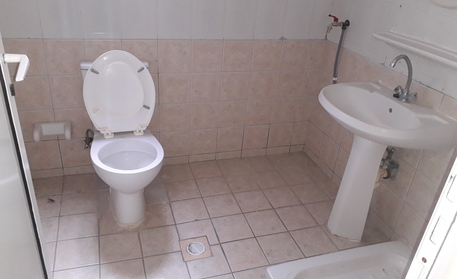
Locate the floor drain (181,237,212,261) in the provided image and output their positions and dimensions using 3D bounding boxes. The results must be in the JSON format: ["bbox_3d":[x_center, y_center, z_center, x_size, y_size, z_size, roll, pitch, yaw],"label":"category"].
[{"bbox_3d":[-0.164,0.563,1.830,0.146,0.012,0.146,-5,30,-18],"label":"floor drain"}]

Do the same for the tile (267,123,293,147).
[{"bbox_3d":[0.391,-0.032,2.668,0.200,0.200,0.010,-5,30,-18],"label":"tile"}]

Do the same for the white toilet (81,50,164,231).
[{"bbox_3d":[-0.562,-0.020,1.919,0.370,0.854,0.640,-5,30,-18],"label":"white toilet"}]

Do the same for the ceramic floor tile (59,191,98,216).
[{"bbox_3d":[-0.856,0.375,2.070,0.199,0.012,0.198,-5,30,-18],"label":"ceramic floor tile"}]

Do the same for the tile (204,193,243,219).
[{"bbox_3d":[-0.036,0.402,2.139,0.198,0.010,0.198,-5,30,-18],"label":"tile"}]

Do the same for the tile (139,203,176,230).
[{"bbox_3d":[-0.419,0.438,2.040,0.200,0.009,0.198,-5,30,-18],"label":"tile"}]

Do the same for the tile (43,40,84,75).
[{"bbox_3d":[-0.895,-0.451,1.958,0.199,0.200,0.012,-5,30,-18],"label":"tile"}]

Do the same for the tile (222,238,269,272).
[{"bbox_3d":[0.085,0.587,1.814,0.198,0.010,0.198,-5,30,-18],"label":"tile"}]

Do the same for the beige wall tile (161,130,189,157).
[{"bbox_3d":[-0.368,0.033,2.419,0.198,0.198,0.010,-5,30,-18],"label":"beige wall tile"}]

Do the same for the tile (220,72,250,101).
[{"bbox_3d":[0.044,-0.355,2.375,0.199,0.200,0.010,-5,30,-18],"label":"tile"}]

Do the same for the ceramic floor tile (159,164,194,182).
[{"bbox_3d":[-0.350,0.233,2.431,0.200,0.009,0.200,-5,30,-18],"label":"ceramic floor tile"}]

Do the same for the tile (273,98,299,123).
[{"bbox_3d":[0.407,-0.206,2.570,0.198,0.198,0.010,-5,30,-18],"label":"tile"}]

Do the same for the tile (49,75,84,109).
[{"bbox_3d":[-0.910,-0.273,2.059,0.200,0.200,0.009,-5,30,-18],"label":"tile"}]

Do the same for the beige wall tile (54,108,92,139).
[{"bbox_3d":[-0.928,-0.095,2.156,0.200,0.200,0.010,-5,30,-18],"label":"beige wall tile"}]

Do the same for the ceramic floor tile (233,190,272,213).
[{"bbox_3d":[0.152,0.388,2.215,0.199,0.012,0.198,-5,30,-18],"label":"ceramic floor tile"}]

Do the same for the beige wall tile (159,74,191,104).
[{"bbox_3d":[-0.338,-0.322,2.240,0.199,0.200,0.012,-5,30,-18],"label":"beige wall tile"}]

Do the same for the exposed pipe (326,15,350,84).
[{"bbox_3d":[0.659,-0.539,2.269,0.136,0.454,0.060,-5,30,-18],"label":"exposed pipe"}]

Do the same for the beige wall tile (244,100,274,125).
[{"bbox_3d":[0.220,-0.193,2.532,0.200,0.200,0.010,-5,30,-18],"label":"beige wall tile"}]

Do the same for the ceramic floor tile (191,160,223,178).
[{"bbox_3d":[-0.160,0.214,2.480,0.200,0.010,0.193,-5,30,-18],"label":"ceramic floor tile"}]

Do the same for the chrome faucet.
[{"bbox_3d":[0.817,-0.281,1.672,0.160,0.220,0.144,-5,30,-18],"label":"chrome faucet"}]

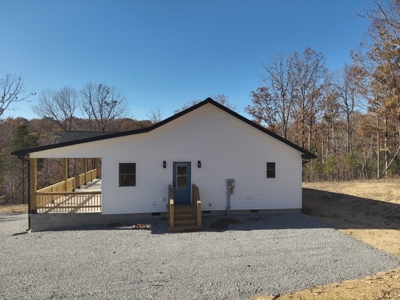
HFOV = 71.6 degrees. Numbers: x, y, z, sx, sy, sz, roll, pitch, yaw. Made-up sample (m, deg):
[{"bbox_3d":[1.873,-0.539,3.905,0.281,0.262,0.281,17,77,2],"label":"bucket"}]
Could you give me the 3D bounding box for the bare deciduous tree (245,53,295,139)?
[{"bbox_3d":[8.500,-4.500,34.000,6.200,14.900,6.200,0,0,12],"label":"bare deciduous tree"}]

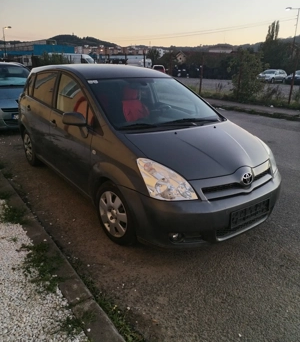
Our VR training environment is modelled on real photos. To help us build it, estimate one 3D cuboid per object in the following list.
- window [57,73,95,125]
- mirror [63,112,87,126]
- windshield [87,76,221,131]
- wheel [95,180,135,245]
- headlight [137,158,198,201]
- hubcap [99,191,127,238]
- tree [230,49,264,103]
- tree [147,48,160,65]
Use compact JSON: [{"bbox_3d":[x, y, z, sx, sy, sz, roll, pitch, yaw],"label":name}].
[{"bbox_3d":[-0.805,-0.800,3.293,0.080,0.480,1.100,7,13,-40],"label":"window"},{"bbox_3d":[-0.738,-0.507,2.927,0.230,0.155,0.130,-12,24,-35],"label":"mirror"},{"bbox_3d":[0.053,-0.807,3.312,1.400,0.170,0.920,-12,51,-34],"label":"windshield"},{"bbox_3d":[-0.274,0.396,2.898,0.210,0.632,0.632,-15,26,-39],"label":"wheel"},{"bbox_3d":[0.138,0.069,2.377,0.330,0.290,0.460,-12,24,-35],"label":"headlight"},{"bbox_3d":[-0.342,0.410,2.850,0.070,0.440,0.440,-15,26,-39],"label":"hubcap"},{"bbox_3d":[4.889,-4.835,15.222,1.800,2.500,1.700,7,20,16],"label":"tree"},{"bbox_3d":[0.866,-25.886,70.397,3.280,5.660,3.200,2,19,0],"label":"tree"}]

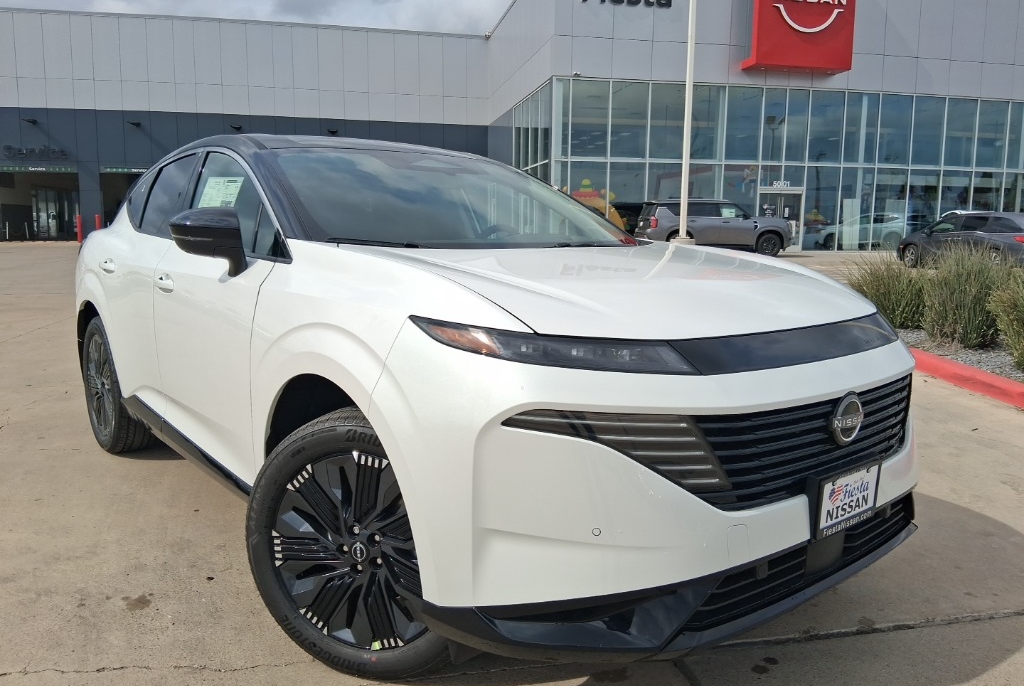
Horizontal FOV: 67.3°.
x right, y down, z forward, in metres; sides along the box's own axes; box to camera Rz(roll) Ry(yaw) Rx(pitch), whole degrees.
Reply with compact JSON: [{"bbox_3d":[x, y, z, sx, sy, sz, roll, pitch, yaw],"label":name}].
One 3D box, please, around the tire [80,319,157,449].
[{"bbox_3d":[-2.204,0.228,4.377,0.245,0.760,0.760,-6,11,-40],"label":"tire"}]

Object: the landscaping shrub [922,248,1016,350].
[{"bbox_3d":[4.808,-0.495,8.100,0.960,1.060,0.960,6,9,31],"label":"landscaping shrub"}]

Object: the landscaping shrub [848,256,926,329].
[{"bbox_3d":[4.565,-0.623,9.300,0.980,0.920,0.980,5,9,26],"label":"landscaping shrub"}]

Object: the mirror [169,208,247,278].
[{"bbox_3d":[-1.027,-0.343,2.626,0.240,0.220,0.190,-6,11,-40],"label":"mirror"}]

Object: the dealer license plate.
[{"bbox_3d":[0.884,0.407,2.009,0.310,0.162,0.020,-6,11,-40],"label":"dealer license plate"}]

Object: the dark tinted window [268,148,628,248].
[{"bbox_3d":[-0.269,-0.603,3.260,1.460,0.120,0.960,-6,38,-40],"label":"dark tinted window"}]

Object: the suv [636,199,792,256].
[{"bbox_3d":[7.000,-3.980,26.900,5.250,1.930,2.050,0,8,-7],"label":"suv"}]

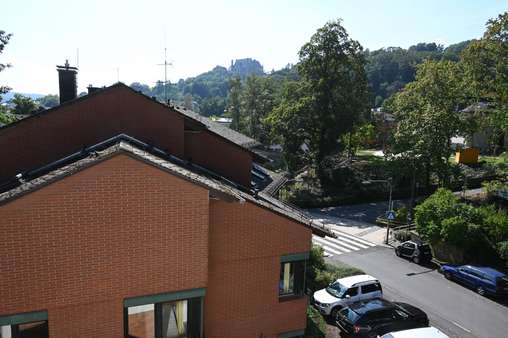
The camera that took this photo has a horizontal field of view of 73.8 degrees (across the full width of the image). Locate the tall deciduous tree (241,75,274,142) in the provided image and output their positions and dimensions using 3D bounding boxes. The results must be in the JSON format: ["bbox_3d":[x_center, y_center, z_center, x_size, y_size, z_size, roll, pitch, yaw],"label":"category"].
[{"bbox_3d":[0.532,-8.640,57.355,5.653,14.332,5.653,2,8,0],"label":"tall deciduous tree"}]

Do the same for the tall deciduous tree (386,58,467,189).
[{"bbox_3d":[22.664,-5.661,44.529,10.319,16.605,10.319,6,9,26],"label":"tall deciduous tree"}]

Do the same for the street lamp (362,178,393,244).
[{"bbox_3d":[10.542,3.811,29.253,3.450,5.870,0.300,-2,9,-25],"label":"street lamp"}]

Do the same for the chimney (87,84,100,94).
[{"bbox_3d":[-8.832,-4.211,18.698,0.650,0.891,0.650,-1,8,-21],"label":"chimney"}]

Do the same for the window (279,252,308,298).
[{"bbox_3d":[1.281,3.475,11.100,1.124,1.534,0.180,-1,8,-21],"label":"window"}]

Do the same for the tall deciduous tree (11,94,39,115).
[{"bbox_3d":[-38.911,-8.529,57.575,5.586,8.137,5.586,-3,10,-34],"label":"tall deciduous tree"}]

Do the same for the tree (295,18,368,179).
[{"bbox_3d":[10.557,-8.720,45.176,9.757,21.589,9.757,4,8,12],"label":"tree"}]

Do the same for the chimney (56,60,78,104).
[{"bbox_3d":[-6.746,-3.120,12.310,0.620,1.595,0.650,-1,8,-21],"label":"chimney"}]

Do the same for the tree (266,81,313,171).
[{"bbox_3d":[4.760,-5.222,45.692,6.065,13.094,6.065,3,8,6],"label":"tree"}]

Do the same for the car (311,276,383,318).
[{"bbox_3d":[5.583,7.646,20.670,4.220,1.680,1.820,-1,9,-22],"label":"car"}]

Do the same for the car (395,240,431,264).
[{"bbox_3d":[12.975,6.569,27.623,1.530,1.550,2.550,-2,9,-27],"label":"car"}]

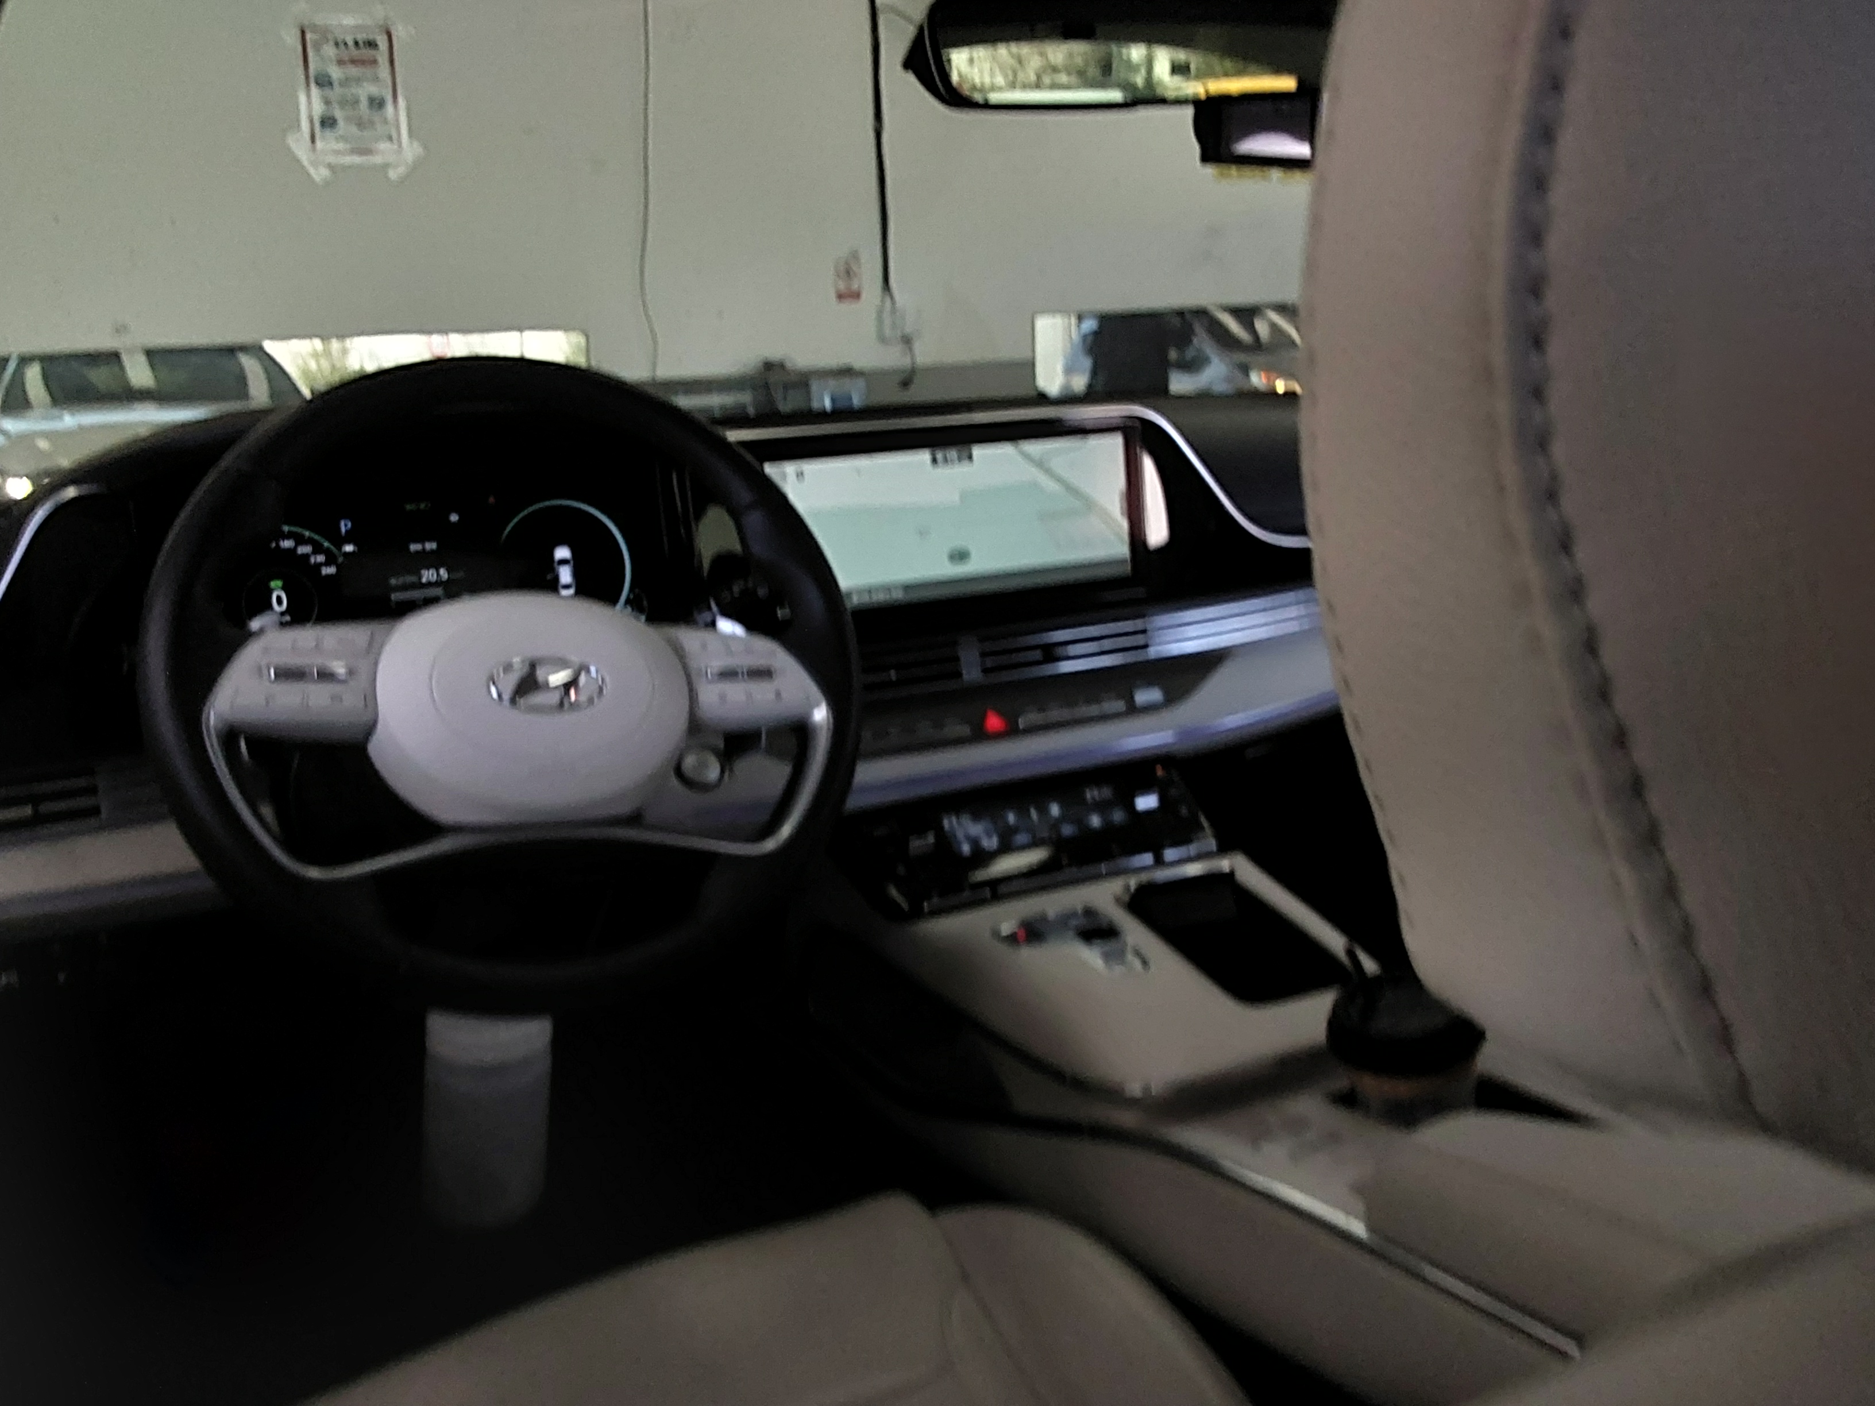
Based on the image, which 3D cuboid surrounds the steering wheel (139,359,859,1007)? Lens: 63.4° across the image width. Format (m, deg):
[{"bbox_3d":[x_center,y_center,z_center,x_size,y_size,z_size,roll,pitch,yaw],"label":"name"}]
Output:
[{"bbox_3d":[-0.229,-0.011,0.837,0.375,0.375,0.095,-2,-20,-23],"label":"steering wheel"}]

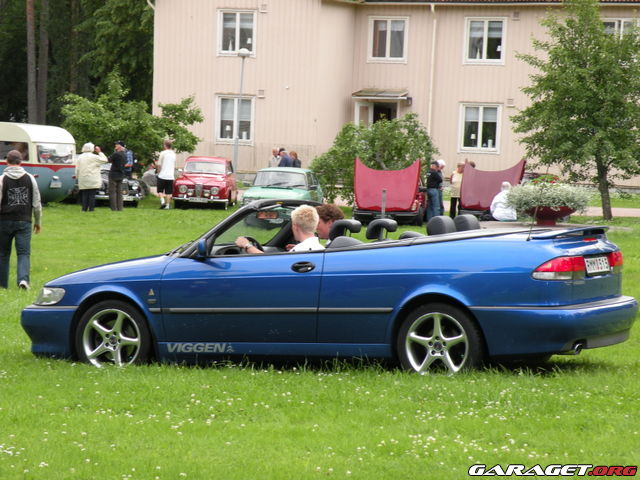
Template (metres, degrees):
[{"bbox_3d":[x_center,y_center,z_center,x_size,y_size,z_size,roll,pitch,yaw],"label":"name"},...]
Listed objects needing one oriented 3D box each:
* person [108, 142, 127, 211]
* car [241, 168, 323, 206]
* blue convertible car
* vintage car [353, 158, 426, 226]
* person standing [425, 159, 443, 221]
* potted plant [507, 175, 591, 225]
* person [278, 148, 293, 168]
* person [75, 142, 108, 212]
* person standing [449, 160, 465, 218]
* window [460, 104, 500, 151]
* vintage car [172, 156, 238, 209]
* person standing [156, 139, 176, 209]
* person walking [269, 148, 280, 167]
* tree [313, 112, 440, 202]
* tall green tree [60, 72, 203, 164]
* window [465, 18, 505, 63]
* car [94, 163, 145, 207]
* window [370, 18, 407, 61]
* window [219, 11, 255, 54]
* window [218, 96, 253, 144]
[{"bbox_3d":[-5.145,-1.631,55.900,0.420,1.770,0.500,4,3,35],"label":"person"},{"bbox_3d":[-0.889,-1.213,56.014,1.660,1.430,4.300,2,2,4],"label":"car"},{"bbox_3d":[-0.013,0.352,16.470,4.630,1.370,1.740,1,1,26],"label":"blue convertible car"},{"bbox_3d":[2.015,-1.261,56.977,1.690,1.680,4.420,2,2,8],"label":"vintage car"},{"bbox_3d":[2.992,-1.292,58.000,0.450,1.610,0.450,1,3,-30],"label":"person standing"},{"bbox_3d":[5.141,-0.900,49.500,1.870,1.130,1.800,2,2,0],"label":"potted plant"},{"bbox_3d":[-0.966,-1.761,62.500,0.400,1.680,0.500,2,2,9],"label":"person"},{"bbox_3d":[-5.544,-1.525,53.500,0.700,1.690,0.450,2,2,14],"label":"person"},{"bbox_3d":[3.781,-1.320,60.500,0.400,1.620,0.480,4,3,37],"label":"person standing"},{"bbox_3d":[4.961,-3.452,68.000,1.330,1.500,0.150,3,3,21],"label":"window"},{"bbox_3d":[-3.096,-1.604,60.738,1.570,1.470,4.150,2,2,1],"label":"vintage car"},{"bbox_3d":[-3.998,-1.706,57.300,0.520,1.820,0.420,1,3,-21],"label":"person standing"},{"bbox_3d":[-1.274,-1.761,63.035,0.520,1.720,0.380,3,3,30],"label":"person walking"},{"bbox_3d":[1.602,-2.237,63.500,3.700,2.800,3.500,2,2,8],"label":"tree"},{"bbox_3d":[-5.569,-3.102,65.000,4.000,3.750,3.900,2,2,0],"label":"tall green tree"},{"bbox_3d":[5.084,-6.151,68.000,1.330,1.450,0.150,3,3,21],"label":"window"},{"bbox_3d":[-6.098,-1.683,60.533,1.570,1.460,4.050,1,3,-21],"label":"car"},{"bbox_3d":[2.256,-6.643,73.000,1.320,1.500,0.150,3,2,16],"label":"window"},{"bbox_3d":[-2.733,-6.807,72.000,1.300,1.450,0.150,3,2,16],"label":"window"},{"bbox_3d":[-2.646,-3.727,68.500,1.300,1.480,0.150,3,3,21],"label":"window"}]

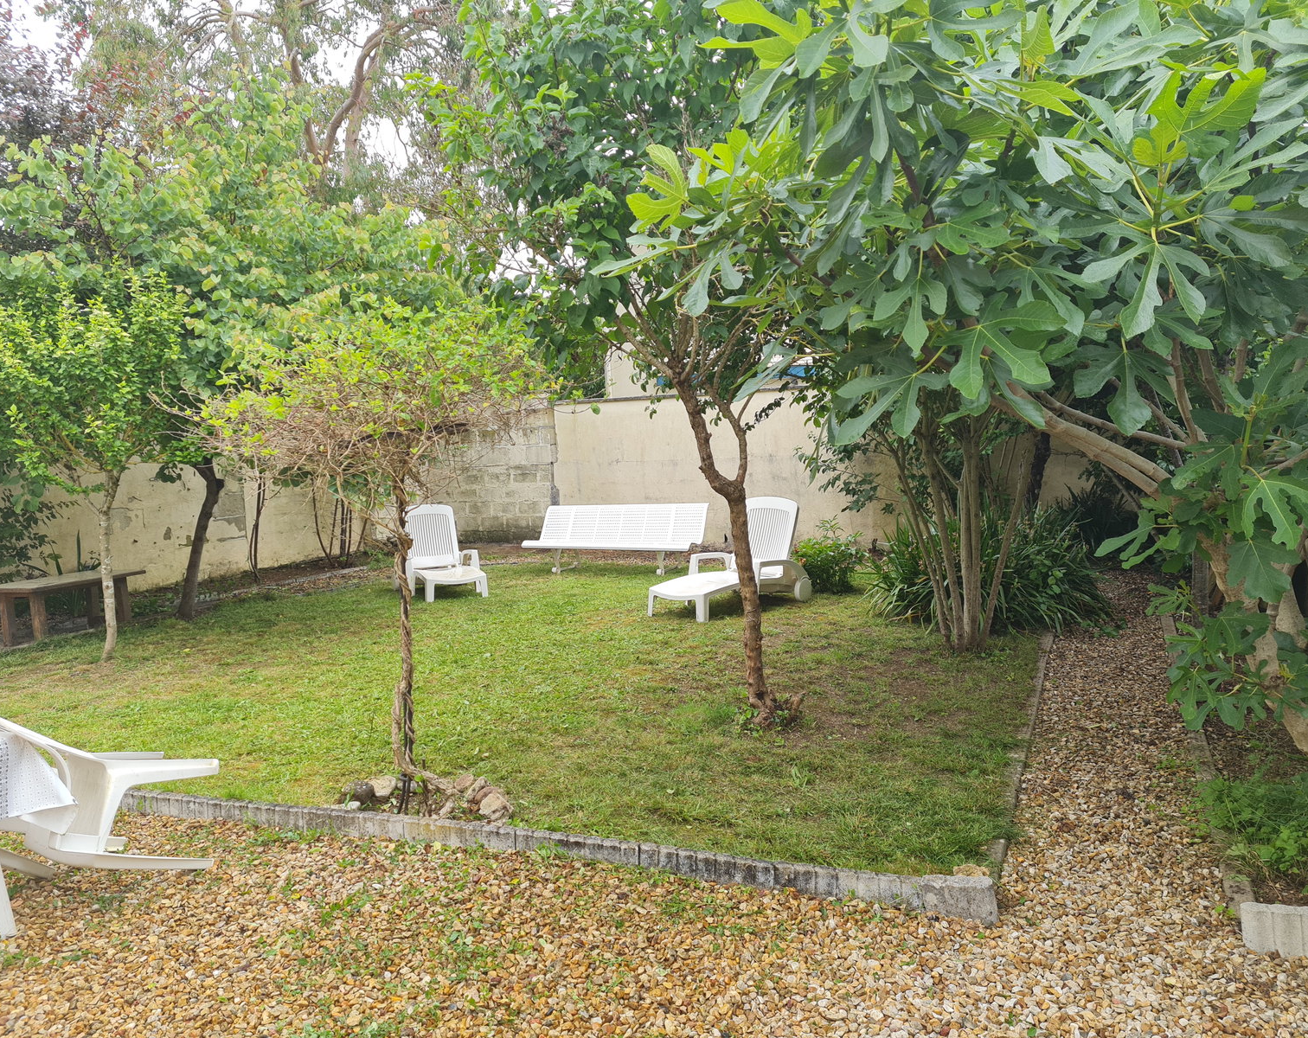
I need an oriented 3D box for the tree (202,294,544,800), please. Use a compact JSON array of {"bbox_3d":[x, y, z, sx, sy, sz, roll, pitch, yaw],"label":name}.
[{"bbox_3d":[-1.078,0.147,4.216,1.310,2.080,1.280,-4,5,-14],"label":"tree"}]

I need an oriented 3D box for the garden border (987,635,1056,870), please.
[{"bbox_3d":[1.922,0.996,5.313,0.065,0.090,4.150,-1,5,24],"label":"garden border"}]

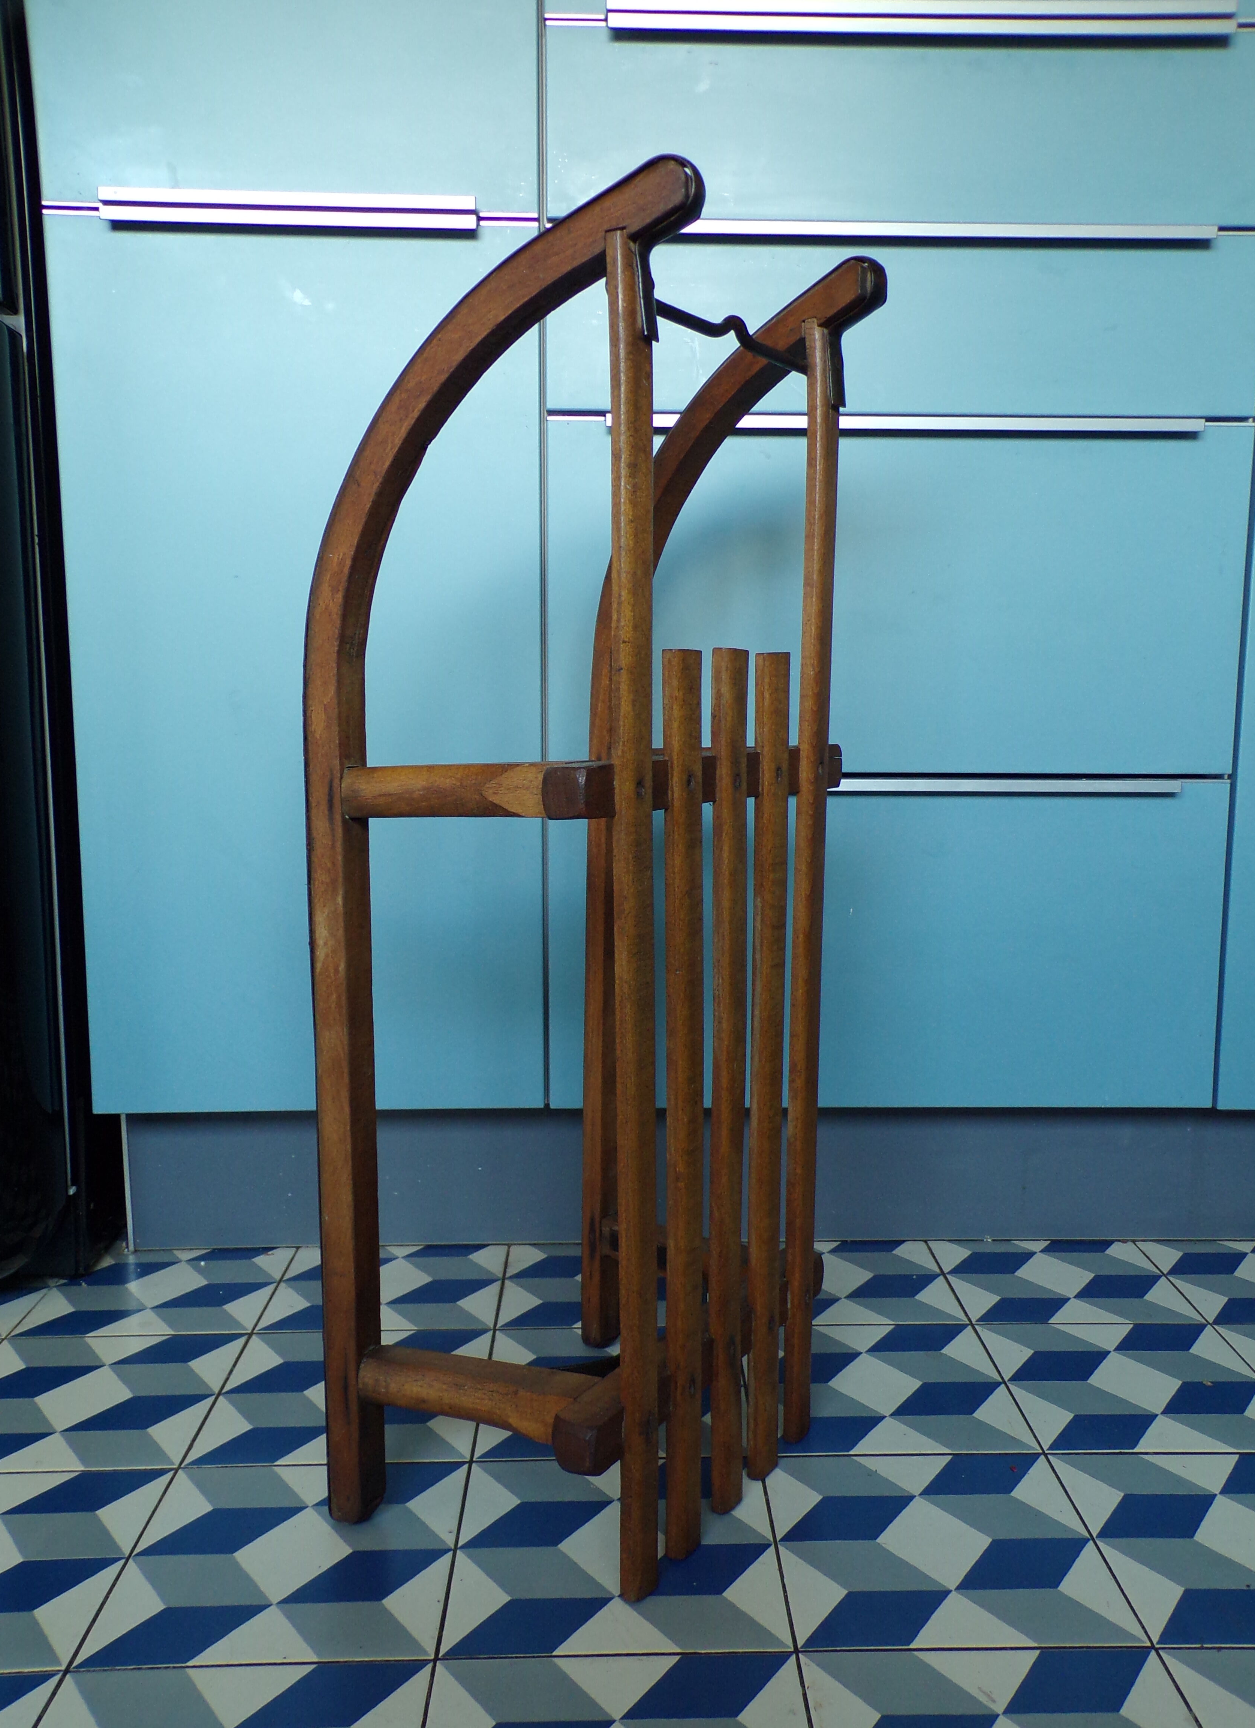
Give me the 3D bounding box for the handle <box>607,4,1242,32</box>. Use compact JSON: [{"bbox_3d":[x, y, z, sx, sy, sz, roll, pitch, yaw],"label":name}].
[{"bbox_3d":[0.237,-0.678,1.126,0.506,0.023,0.018,0,7,-1],"label":"handle"}]

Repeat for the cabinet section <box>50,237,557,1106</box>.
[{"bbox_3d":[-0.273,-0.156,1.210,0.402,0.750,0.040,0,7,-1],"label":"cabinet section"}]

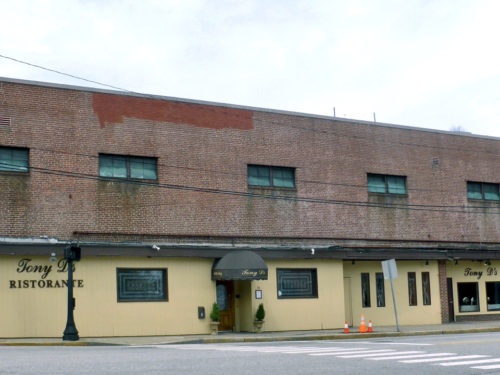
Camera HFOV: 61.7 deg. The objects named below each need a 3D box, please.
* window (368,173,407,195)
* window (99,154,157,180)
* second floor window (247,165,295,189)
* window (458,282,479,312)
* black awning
[{"bbox_3d":[5.990,-0.131,18.250,1.990,0.830,0.150,3,-8,-19],"label":"window"},{"bbox_3d":[-4.293,-0.709,14.850,1.990,0.830,0.150,3,-8,-19],"label":"window"},{"bbox_3d":[0.865,-0.419,16.550,1.990,0.830,0.150,3,-8,-19],"label":"second floor window"},{"bbox_3d":[10.142,5.094,19.400,1.240,1.370,0.130,3,-8,-19],"label":"window"},{"bbox_3d":[-0.381,2.925,15.650,2.080,1.080,0.900,3,-8,-19],"label":"black awning"}]

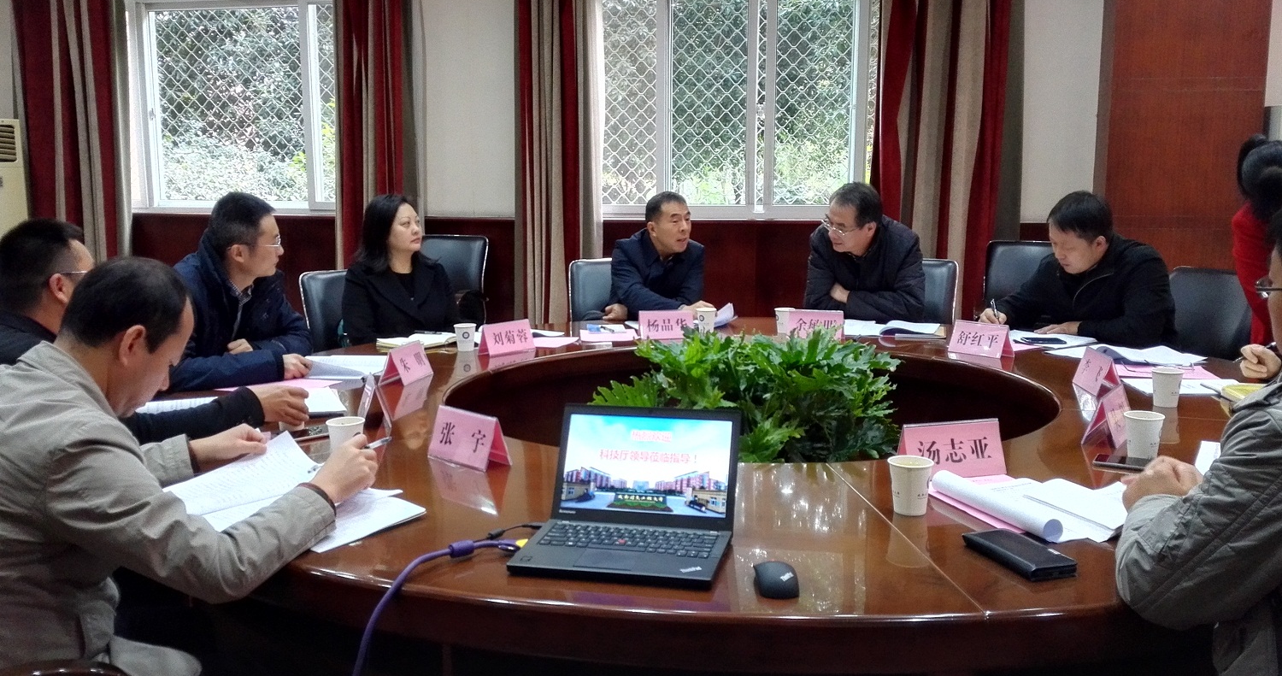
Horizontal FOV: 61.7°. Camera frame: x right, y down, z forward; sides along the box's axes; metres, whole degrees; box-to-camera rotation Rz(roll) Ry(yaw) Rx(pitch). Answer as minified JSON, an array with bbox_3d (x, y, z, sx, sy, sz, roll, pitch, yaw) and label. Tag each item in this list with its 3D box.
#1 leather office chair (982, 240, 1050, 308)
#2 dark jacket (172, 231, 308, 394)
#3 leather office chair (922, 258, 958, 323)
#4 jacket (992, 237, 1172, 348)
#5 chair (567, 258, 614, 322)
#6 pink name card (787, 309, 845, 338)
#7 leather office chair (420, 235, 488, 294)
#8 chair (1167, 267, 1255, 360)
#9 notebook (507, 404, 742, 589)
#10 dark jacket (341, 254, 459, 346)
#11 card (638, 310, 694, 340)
[{"bbox_3d":[2.099,0.005,5.810,0.600,0.980,0.620,3,9,18],"label":"leather office chair"},{"bbox_3d":[-1.241,0.004,3.254,0.470,0.660,0.520,6,10,36],"label":"dark jacket"},{"bbox_3d":[1.151,0.148,4.868,0.570,0.980,0.620,3,9,22],"label":"leather office chair"},{"bbox_3d":[1.699,-0.116,4.125,0.480,0.550,0.600,-8,11,-43],"label":"jacket"},{"bbox_3d":[-0.051,0.135,4.950,0.600,0.960,0.620,-2,9,-17],"label":"chair"},{"bbox_3d":[0.660,-0.050,4.044,0.204,0.103,0.072,1,8,7],"label":"pink name card"},{"bbox_3d":[-1.191,-0.058,6.205,0.600,0.980,0.620,1,8,9],"label":"leather office chair"},{"bbox_3d":[2.022,0.227,4.253,0.620,0.980,0.570,-3,8,-17],"label":"chair"},{"bbox_3d":[-0.015,0.237,1.675,0.305,0.208,0.290,2,8,14],"label":"notebook"},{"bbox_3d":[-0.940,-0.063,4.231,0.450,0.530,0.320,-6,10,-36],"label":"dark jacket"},{"bbox_3d":[0.099,-0.050,4.076,0.204,0.103,0.072,-1,8,-8],"label":"card"}]

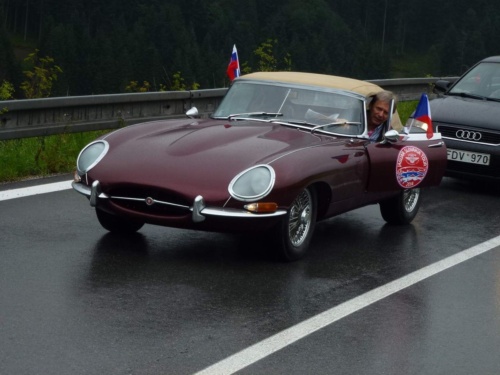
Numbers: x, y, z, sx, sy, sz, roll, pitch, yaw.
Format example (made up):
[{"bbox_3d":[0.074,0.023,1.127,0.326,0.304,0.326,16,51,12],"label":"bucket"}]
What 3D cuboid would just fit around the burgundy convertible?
[{"bbox_3d":[0.280,-0.280,10.760,1.680,1.200,4.430,9,8,23],"label":"burgundy convertible"}]

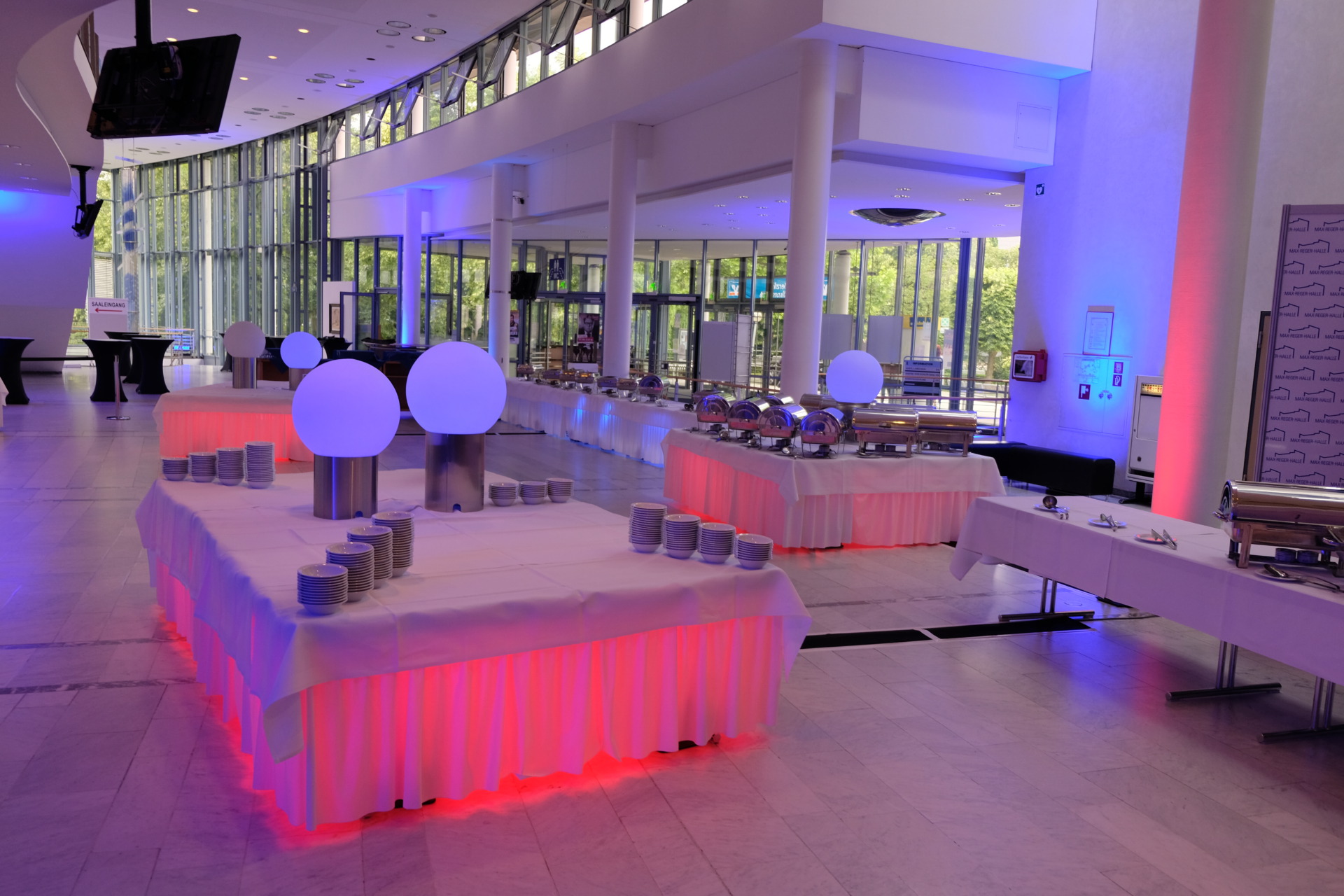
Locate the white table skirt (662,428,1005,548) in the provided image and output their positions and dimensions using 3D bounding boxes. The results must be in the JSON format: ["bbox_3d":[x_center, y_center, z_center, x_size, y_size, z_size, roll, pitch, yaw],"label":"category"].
[{"bbox_3d":[1.384,0.316,9.532,2.050,0.733,2.400,0,7,-23],"label":"white table skirt"}]

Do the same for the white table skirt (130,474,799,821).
[{"bbox_3d":[-1.281,0.679,5.014,2.000,0.710,3.250,-2,8,-34],"label":"white table skirt"}]

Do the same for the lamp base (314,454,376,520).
[{"bbox_3d":[-1.643,0.181,5.080,0.305,0.307,0.305,2,7,0],"label":"lamp base"}]

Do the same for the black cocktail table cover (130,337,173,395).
[{"bbox_3d":[-10.526,-1.661,20.434,0.810,1.100,0.810,-1,7,-27],"label":"black cocktail table cover"}]

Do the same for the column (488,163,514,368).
[{"bbox_3d":[-3.899,-3.725,22.901,0.460,5.260,0.460,2,7,0],"label":"column"}]

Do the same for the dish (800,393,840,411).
[{"bbox_3d":[1.580,-0.354,10.284,0.580,0.380,0.365,4,7,14],"label":"dish"}]

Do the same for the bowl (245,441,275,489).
[{"bbox_3d":[-2.390,0.091,5.849,0.163,0.248,0.163,2,7,0],"label":"bowl"}]

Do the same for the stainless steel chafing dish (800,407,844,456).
[{"bbox_3d":[1.297,-0.146,8.628,0.350,0.385,0.580,4,7,14],"label":"stainless steel chafing dish"}]

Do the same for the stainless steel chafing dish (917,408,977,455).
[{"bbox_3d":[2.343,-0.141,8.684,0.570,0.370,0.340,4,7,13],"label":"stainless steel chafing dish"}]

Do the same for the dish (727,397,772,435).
[{"bbox_3d":[0.718,-0.267,9.221,0.365,0.380,0.580,4,7,14],"label":"dish"}]

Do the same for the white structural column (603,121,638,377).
[{"bbox_3d":[-0.837,-2.709,16.252,0.430,4.937,0.430,2,7,-3],"label":"white structural column"}]

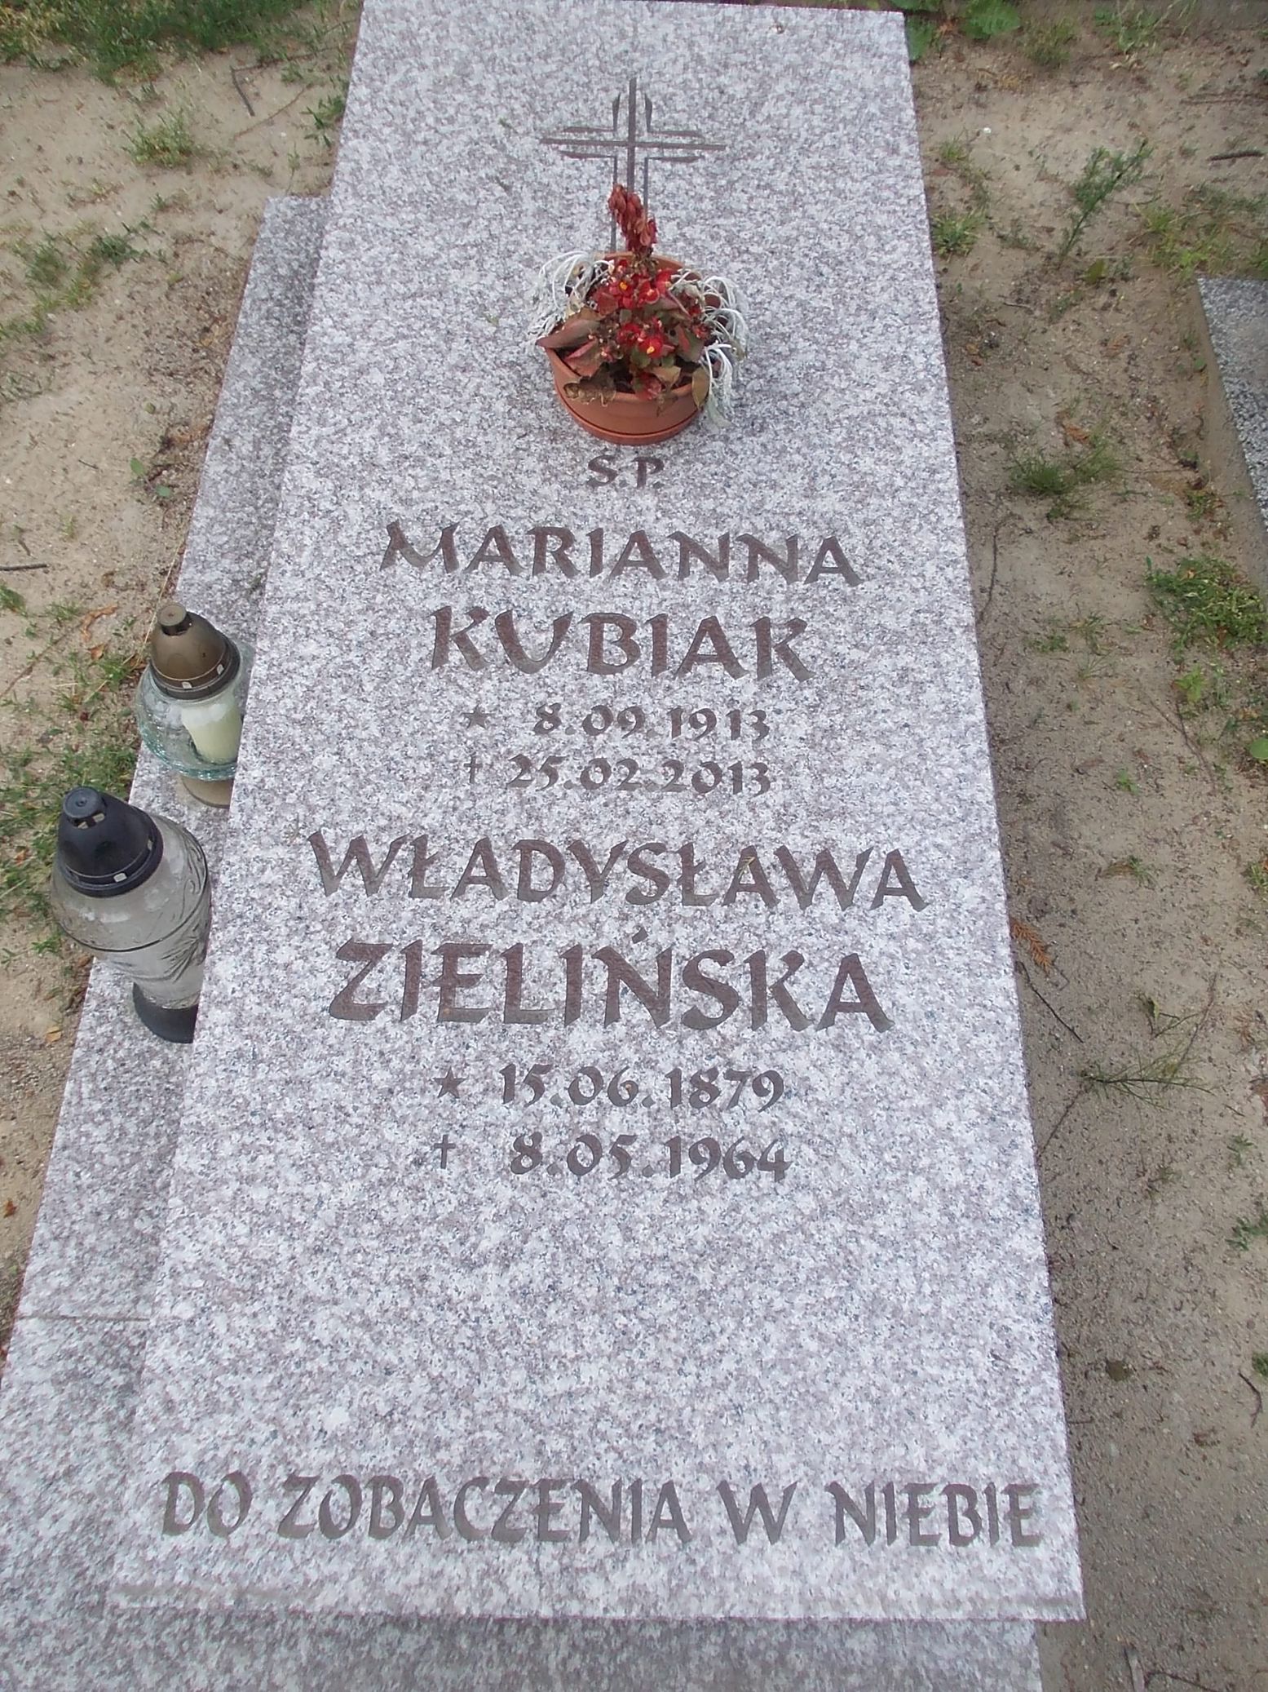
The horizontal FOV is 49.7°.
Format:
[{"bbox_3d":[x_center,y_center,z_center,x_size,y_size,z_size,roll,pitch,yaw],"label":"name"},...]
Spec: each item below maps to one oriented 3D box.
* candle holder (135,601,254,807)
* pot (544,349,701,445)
[{"bbox_3d":[-0.416,-0.148,1.337,0.142,0.238,0.142,1,60,0],"label":"candle holder"},{"bbox_3d":[0.000,-0.481,1.349,0.185,0.092,0.185,0,64,0],"label":"pot"}]

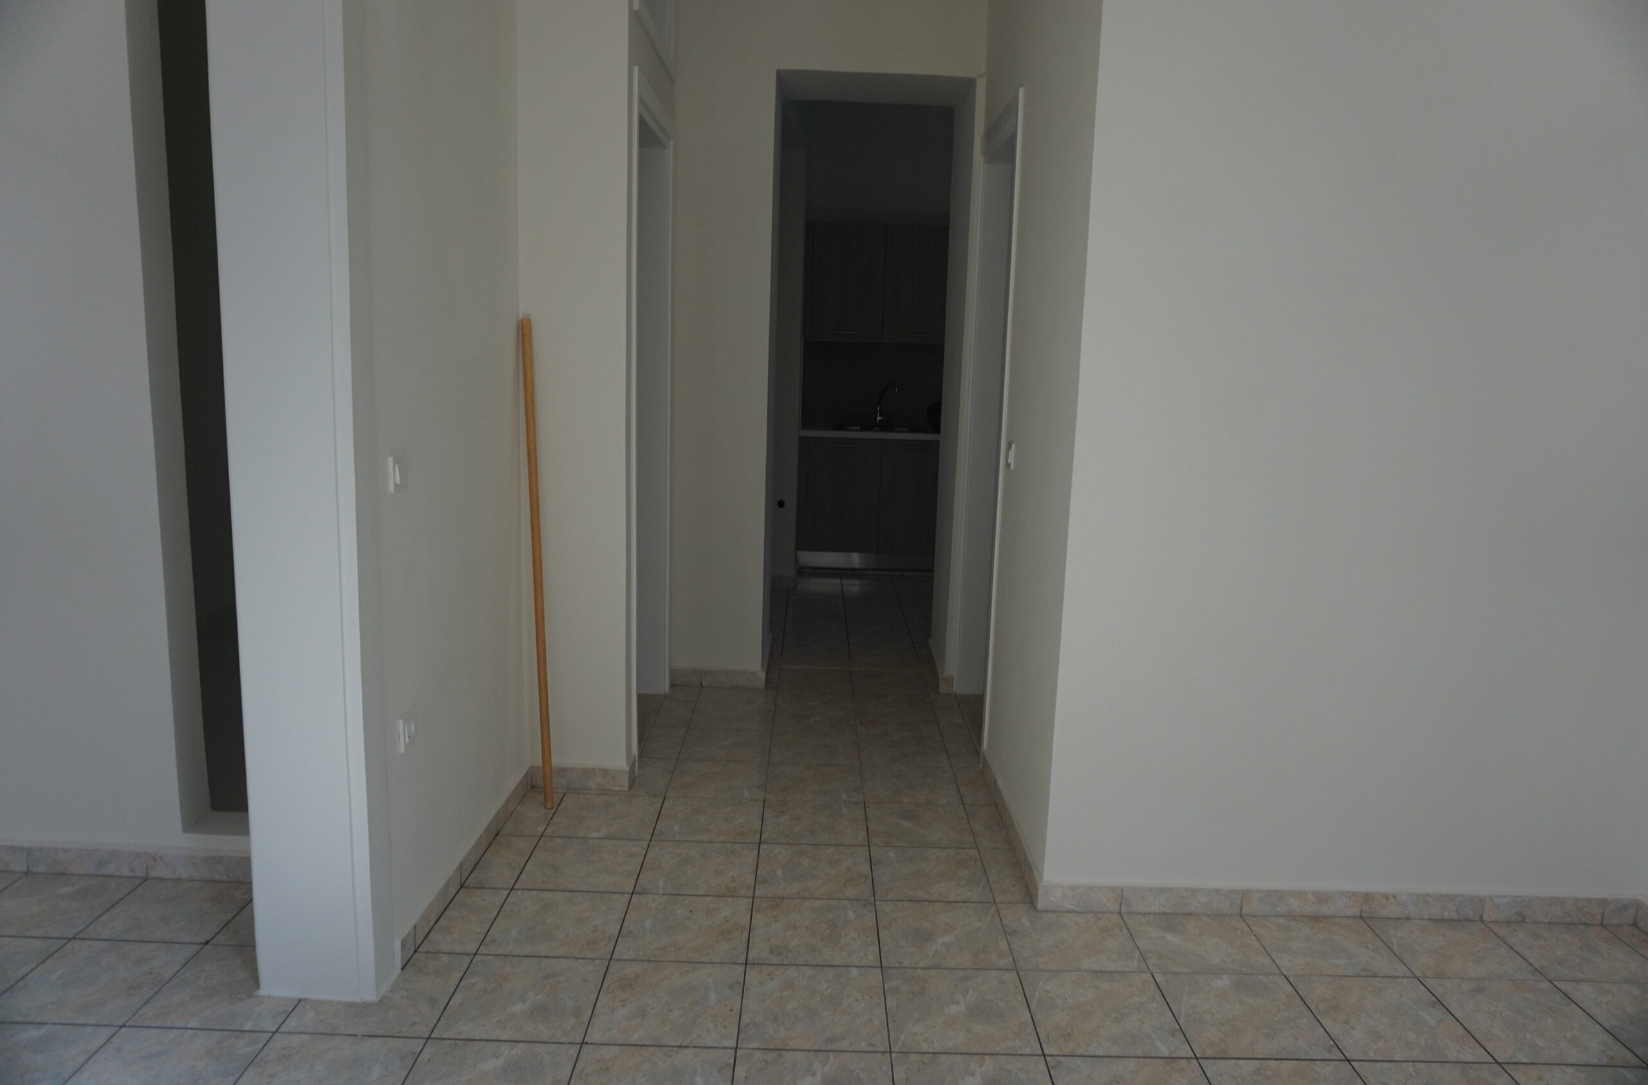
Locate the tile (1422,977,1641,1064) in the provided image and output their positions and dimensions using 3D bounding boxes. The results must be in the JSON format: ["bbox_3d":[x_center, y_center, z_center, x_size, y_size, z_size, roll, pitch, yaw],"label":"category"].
[{"bbox_3d":[1.623,1.113,2.510,0.326,0.010,0.326,2,10,-1],"label":"tile"}]

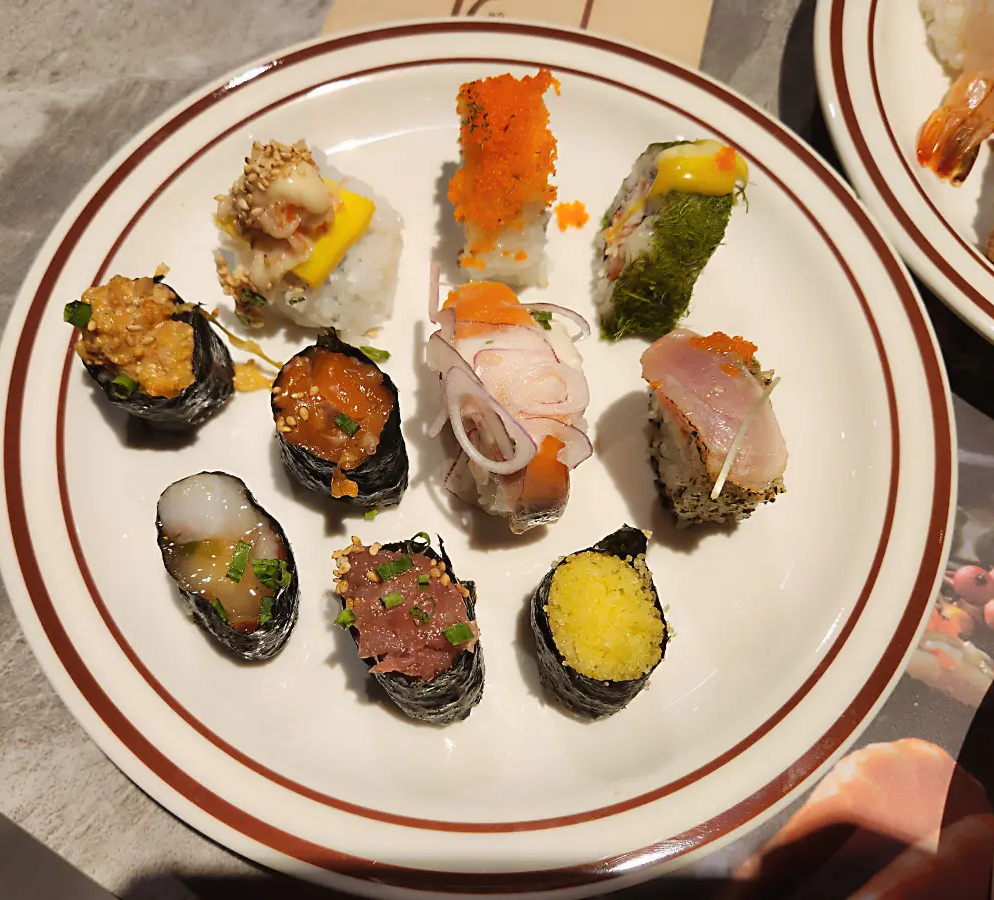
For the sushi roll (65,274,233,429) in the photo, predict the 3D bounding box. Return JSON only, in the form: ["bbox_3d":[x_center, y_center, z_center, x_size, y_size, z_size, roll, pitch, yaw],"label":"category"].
[{"bbox_3d":[-0.097,-0.028,0.227,0.034,0.033,0.032,44,73,13],"label":"sushi roll"}]

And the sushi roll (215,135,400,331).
[{"bbox_3d":[-0.054,-0.061,0.237,0.044,0.040,0.034,20,70,5],"label":"sushi roll"}]

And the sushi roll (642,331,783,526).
[{"bbox_3d":[0.061,-0.006,0.228,0.027,0.030,0.048,-7,70,-6],"label":"sushi roll"}]

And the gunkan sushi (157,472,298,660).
[{"bbox_3d":[-0.069,0.030,0.208,0.025,0.029,0.042,-22,72,-11],"label":"gunkan sushi"}]

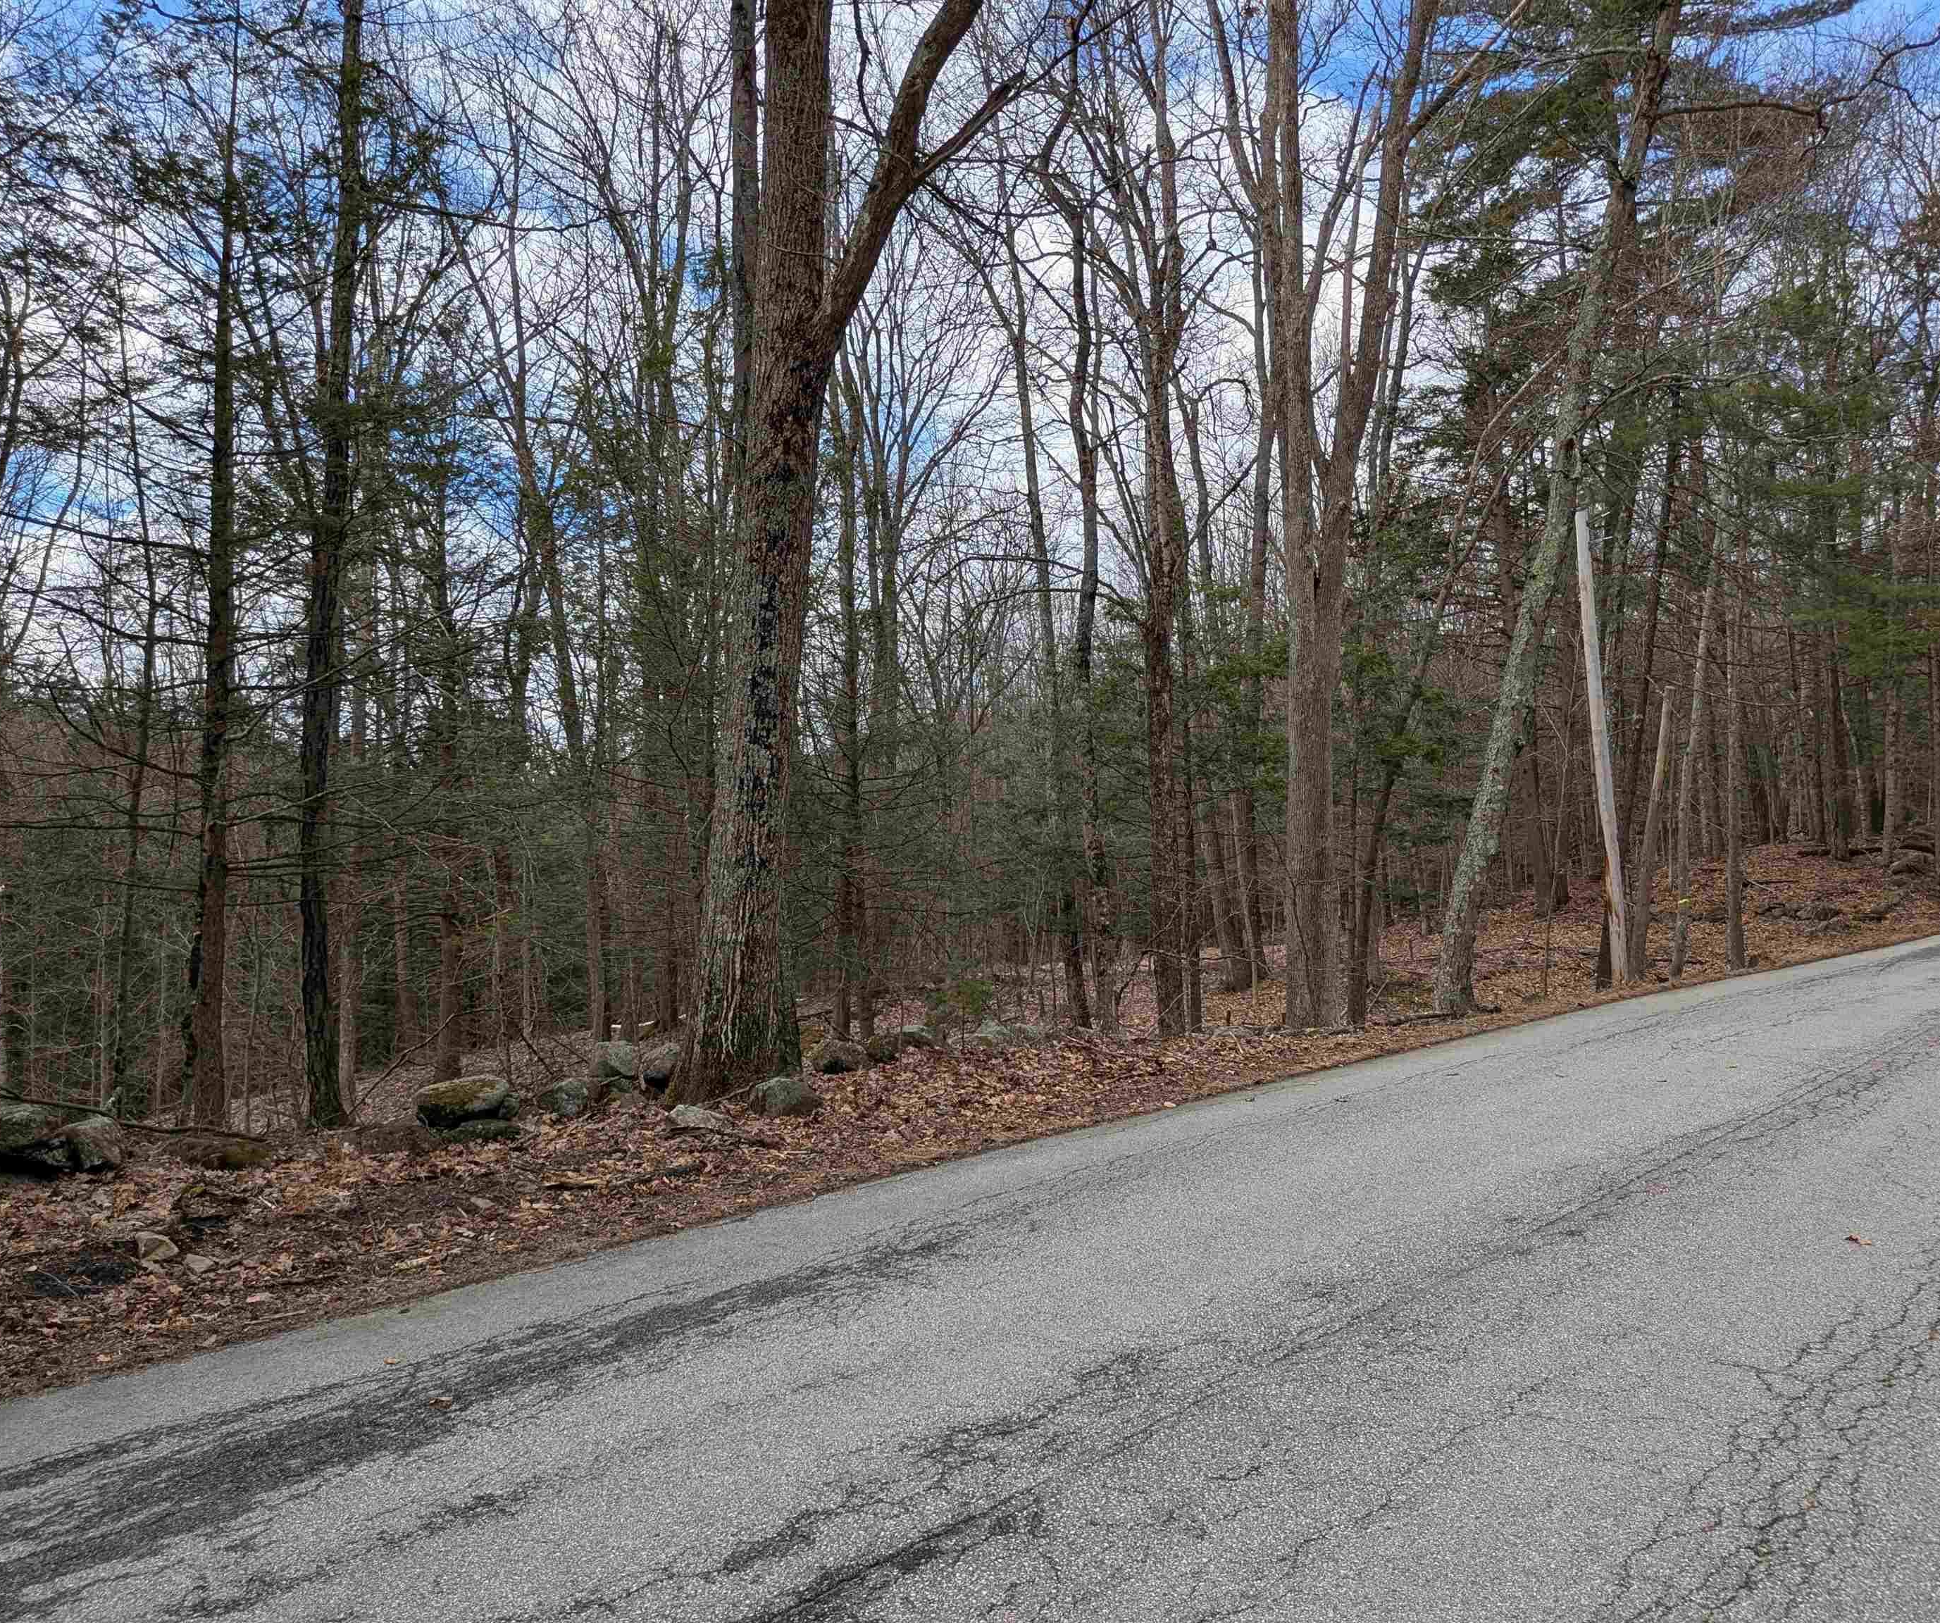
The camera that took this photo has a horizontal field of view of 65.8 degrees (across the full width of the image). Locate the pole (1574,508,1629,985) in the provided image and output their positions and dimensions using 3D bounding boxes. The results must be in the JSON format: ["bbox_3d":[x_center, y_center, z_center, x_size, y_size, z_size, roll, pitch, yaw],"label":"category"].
[{"bbox_3d":[6.516,-0.685,15.485,0.160,4.900,0.160,-5,-2,24],"label":"pole"}]

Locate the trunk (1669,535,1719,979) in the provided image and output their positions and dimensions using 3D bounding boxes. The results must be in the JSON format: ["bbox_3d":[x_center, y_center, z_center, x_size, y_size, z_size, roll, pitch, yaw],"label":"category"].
[{"bbox_3d":[7.810,-0.605,16.185,0.170,4.830,0.160,5,-2,24],"label":"trunk"}]

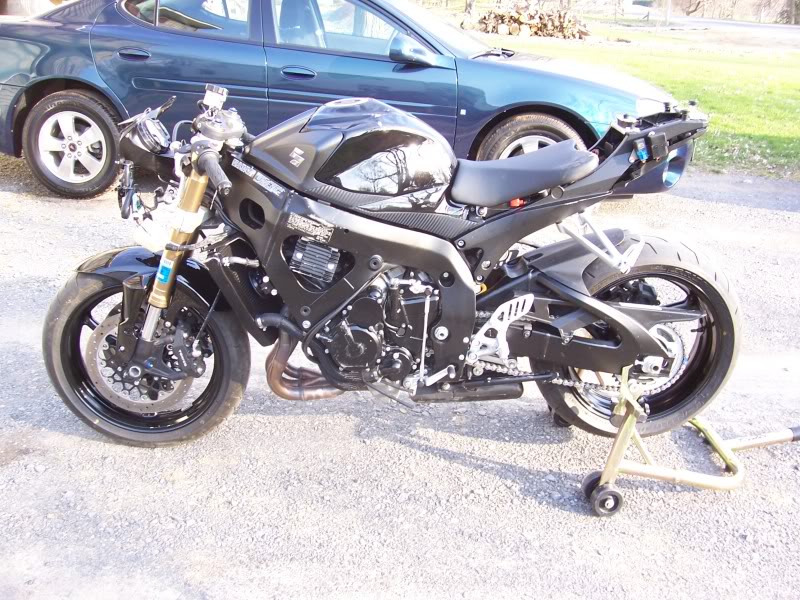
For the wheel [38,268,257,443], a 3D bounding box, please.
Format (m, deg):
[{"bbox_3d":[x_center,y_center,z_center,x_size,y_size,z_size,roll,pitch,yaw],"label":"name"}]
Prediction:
[{"bbox_3d":[-0.726,0.158,2.266,0.600,0.600,0.122,3,21,1],"label":"wheel"}]

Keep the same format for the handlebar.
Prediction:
[{"bbox_3d":[-0.431,-0.298,1.852,0.042,0.042,0.171,-9,44,-27],"label":"handlebar"}]

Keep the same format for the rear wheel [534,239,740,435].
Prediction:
[{"bbox_3d":[0.678,0.116,2.299,0.630,0.630,0.180,1,21,-3],"label":"rear wheel"}]

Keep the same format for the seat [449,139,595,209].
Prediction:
[{"bbox_3d":[0.313,-0.346,2.103,0.380,0.160,0.265,1,21,-3],"label":"seat"}]

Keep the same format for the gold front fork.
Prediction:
[{"bbox_3d":[-0.569,-0.163,2.030,0.056,0.423,0.056,21,19,-6],"label":"gold front fork"}]

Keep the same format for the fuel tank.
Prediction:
[{"bbox_3d":[-0.125,-0.394,2.067,0.550,0.265,0.310,1,21,-3],"label":"fuel tank"}]

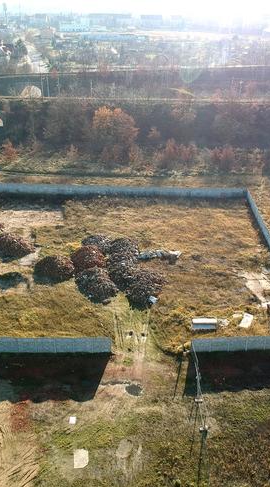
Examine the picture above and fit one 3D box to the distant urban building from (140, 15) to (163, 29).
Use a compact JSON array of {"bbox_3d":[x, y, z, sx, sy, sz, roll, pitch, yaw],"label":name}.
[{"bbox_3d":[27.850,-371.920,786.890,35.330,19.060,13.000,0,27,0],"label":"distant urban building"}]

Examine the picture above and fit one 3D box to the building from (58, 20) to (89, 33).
[{"bbox_3d":[-85.970,-306.840,663.960,39.770,13.950,16.000,0,27,0],"label":"building"}]

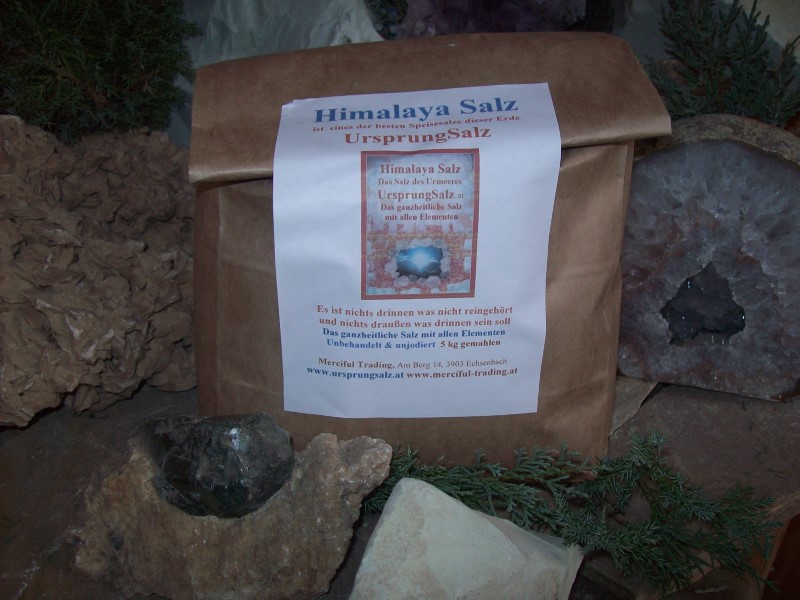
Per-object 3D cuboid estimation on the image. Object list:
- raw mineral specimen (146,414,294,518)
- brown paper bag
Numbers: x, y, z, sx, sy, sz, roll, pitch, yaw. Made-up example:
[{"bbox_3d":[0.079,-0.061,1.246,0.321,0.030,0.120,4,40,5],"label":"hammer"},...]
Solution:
[{"bbox_3d":[-0.098,0.089,0.452,0.081,0.054,0.063,1,20,0],"label":"raw mineral specimen"},{"bbox_3d":[0.010,-0.026,0.512,0.255,0.243,0.105,1,20,0],"label":"brown paper bag"}]

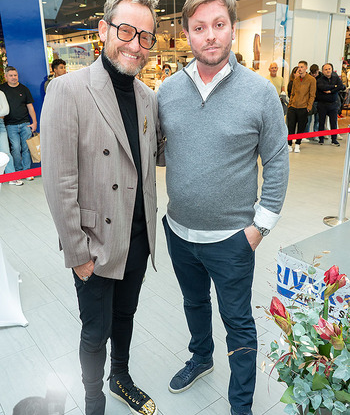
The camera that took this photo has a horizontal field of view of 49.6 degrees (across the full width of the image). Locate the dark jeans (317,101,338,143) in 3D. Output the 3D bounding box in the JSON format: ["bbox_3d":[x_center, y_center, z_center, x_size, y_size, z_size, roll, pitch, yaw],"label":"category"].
[{"bbox_3d":[3.417,-1.920,8.561,0.440,0.920,0.300,4,19,14],"label":"dark jeans"}]

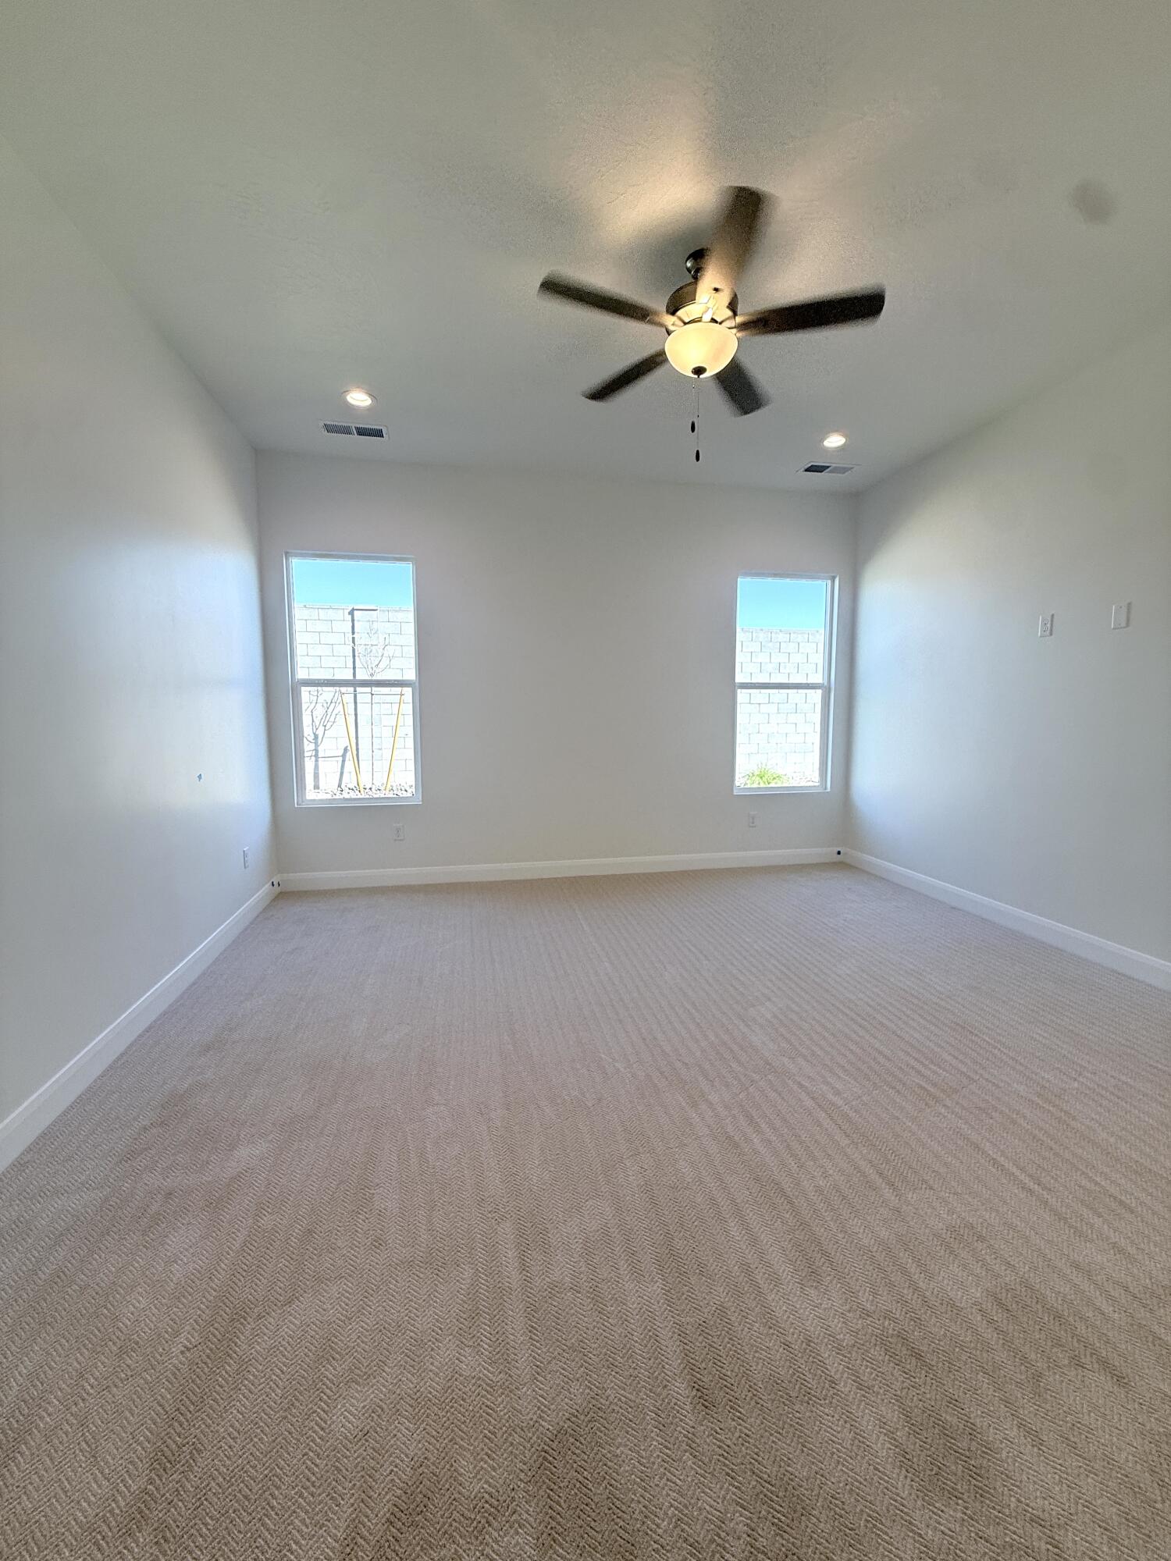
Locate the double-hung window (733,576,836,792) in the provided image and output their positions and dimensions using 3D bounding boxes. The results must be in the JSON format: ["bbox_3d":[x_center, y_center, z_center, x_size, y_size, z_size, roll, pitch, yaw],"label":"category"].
[{"bbox_3d":[1.639,-0.781,5.240,0.873,1.774,0.100,-1,7,-11],"label":"double-hung window"}]

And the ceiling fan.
[{"bbox_3d":[0.452,-1.805,2.462,1.300,0.438,1.300,-1,7,-11],"label":"ceiling fan"}]

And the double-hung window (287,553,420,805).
[{"bbox_3d":[-1.670,-0.706,4.604,0.866,1.785,0.100,-1,7,-11],"label":"double-hung window"}]

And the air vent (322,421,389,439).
[{"bbox_3d":[-1.432,-2.181,3.955,0.383,0.025,0.191,-1,7,-11],"label":"air vent"}]

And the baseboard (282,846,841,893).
[{"bbox_3d":[-0.002,0.695,5.034,4.527,0.131,0.018,-1,7,-11],"label":"baseboard"}]

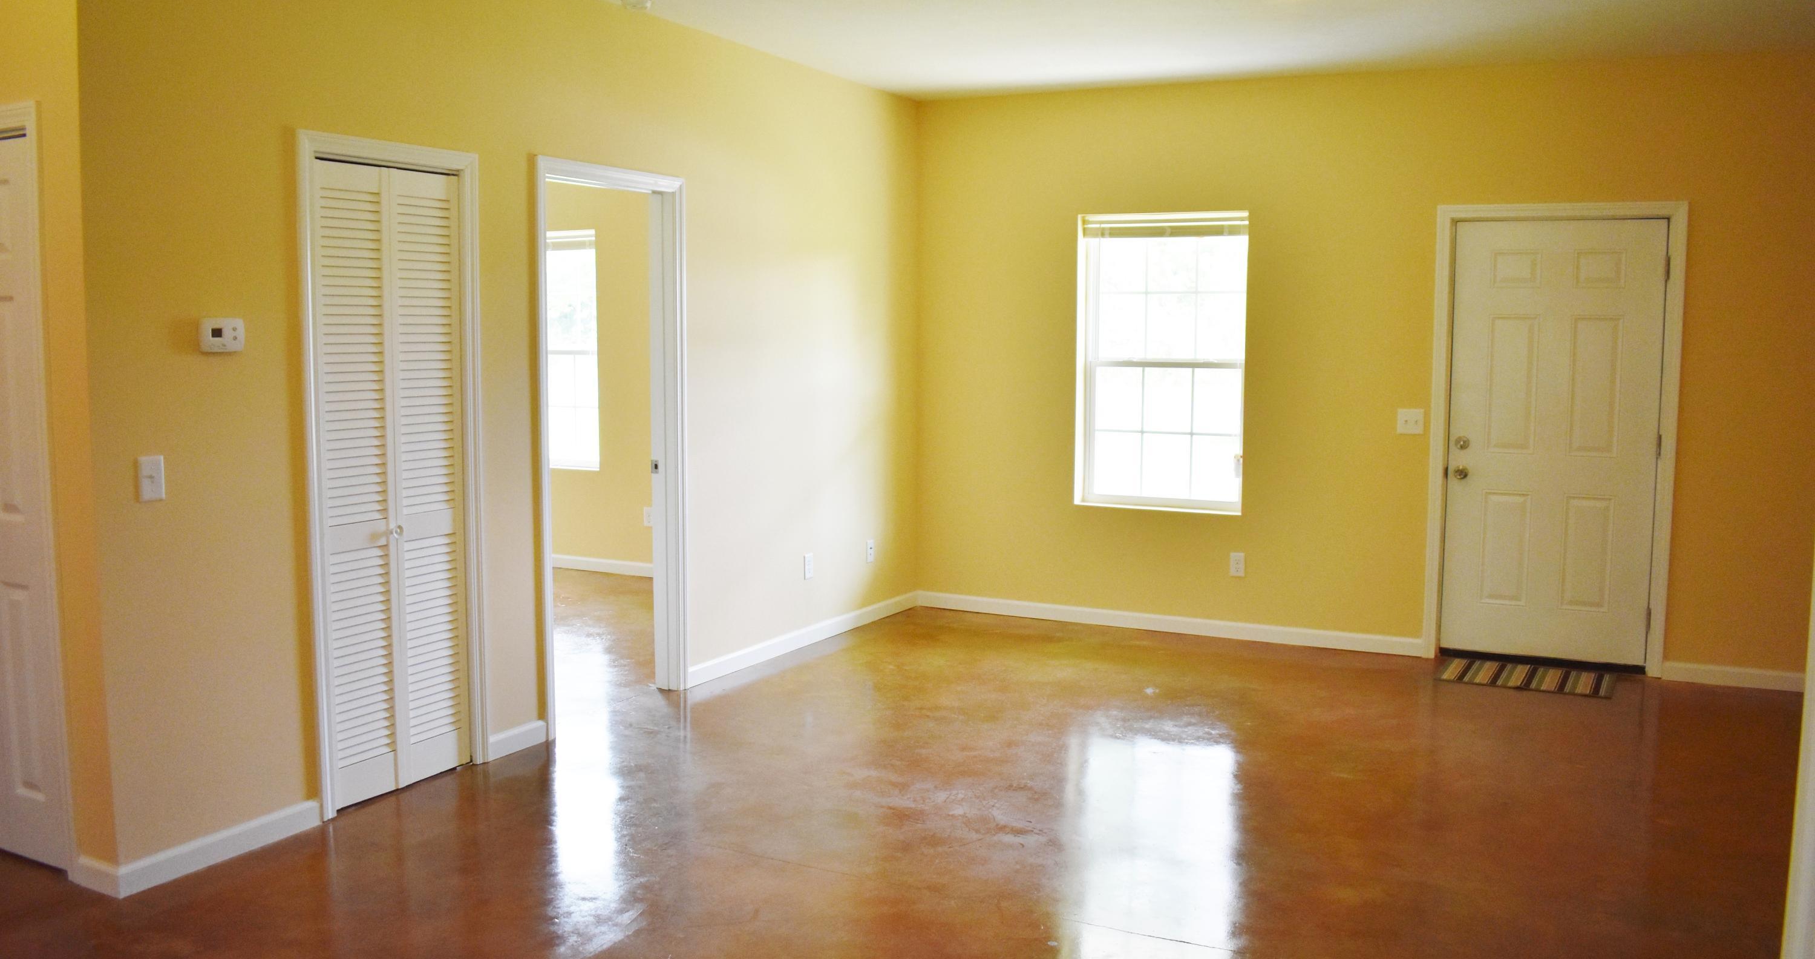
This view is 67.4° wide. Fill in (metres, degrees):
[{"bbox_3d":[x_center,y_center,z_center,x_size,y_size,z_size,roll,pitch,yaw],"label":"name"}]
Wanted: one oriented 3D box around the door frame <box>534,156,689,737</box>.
[{"bbox_3d":[-1.190,-0.132,5.344,0.136,2.141,0.870,3,6,27],"label":"door frame"}]

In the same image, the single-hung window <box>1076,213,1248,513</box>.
[{"bbox_3d":[1.323,-0.604,7.024,0.894,1.520,0.111,3,6,27],"label":"single-hung window"}]

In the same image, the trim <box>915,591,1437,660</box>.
[{"bbox_3d":[1.264,0.742,7.094,2.742,0.083,0.015,3,6,27],"label":"trim"}]

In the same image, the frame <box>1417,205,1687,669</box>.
[{"bbox_3d":[2.941,-0.179,6.237,1.023,2.127,0.130,3,7,28],"label":"frame"}]

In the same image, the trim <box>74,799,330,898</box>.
[{"bbox_3d":[-2.073,1.056,4.007,0.250,0.086,0.664,3,7,28],"label":"trim"}]

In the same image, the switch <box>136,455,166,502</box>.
[{"bbox_3d":[-2.045,-0.001,3.692,0.014,0.116,0.072,3,7,28],"label":"switch"}]

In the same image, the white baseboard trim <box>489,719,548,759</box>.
[{"bbox_3d":[-1.418,0.957,5.004,0.016,0.088,0.307,3,7,28],"label":"white baseboard trim"}]

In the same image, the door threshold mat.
[{"bbox_3d":[2.750,0.879,6.047,0.752,0.010,0.475,3,6,27],"label":"door threshold mat"}]

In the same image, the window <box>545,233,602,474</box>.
[{"bbox_3d":[-2.352,-0.845,8.947,0.900,1.537,0.100,3,7,28],"label":"window"}]

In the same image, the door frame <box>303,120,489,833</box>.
[{"bbox_3d":[-1.692,-0.016,4.485,0.120,2.136,0.717,3,7,28],"label":"door frame"}]

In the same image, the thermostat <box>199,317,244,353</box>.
[{"bbox_3d":[-1.929,-0.410,3.853,0.030,0.094,0.134,3,7,28],"label":"thermostat"}]

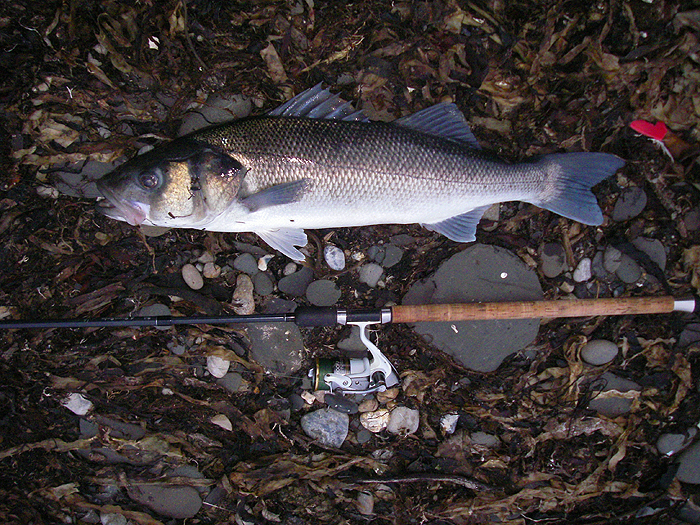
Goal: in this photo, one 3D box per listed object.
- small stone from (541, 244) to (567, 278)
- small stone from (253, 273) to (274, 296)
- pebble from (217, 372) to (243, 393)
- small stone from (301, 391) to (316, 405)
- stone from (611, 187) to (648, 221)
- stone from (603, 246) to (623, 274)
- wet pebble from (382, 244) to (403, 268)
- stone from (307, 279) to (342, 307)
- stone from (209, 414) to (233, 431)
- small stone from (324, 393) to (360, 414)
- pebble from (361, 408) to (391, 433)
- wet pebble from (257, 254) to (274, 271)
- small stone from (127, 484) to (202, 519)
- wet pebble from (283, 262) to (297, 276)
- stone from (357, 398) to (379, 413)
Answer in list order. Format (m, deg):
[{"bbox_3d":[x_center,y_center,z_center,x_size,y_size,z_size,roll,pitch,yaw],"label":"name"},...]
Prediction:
[{"bbox_3d":[0.280,-0.003,1.059,0.033,0.020,0.048,-3,78,-1],"label":"small stone"},{"bbox_3d":[-0.112,0.028,0.996,0.025,0.016,0.031,-16,78,-3],"label":"small stone"},{"bbox_3d":[-0.155,0.154,0.999,0.029,0.013,0.025,25,80,5],"label":"pebble"},{"bbox_3d":[-0.054,0.175,0.994,0.018,0.008,0.011,39,81,7],"label":"small stone"},{"bbox_3d":[0.381,-0.078,1.046,0.033,0.015,0.059,42,82,8],"label":"stone"},{"bbox_3d":[0.343,-0.004,1.003,0.024,0.016,0.036,-6,78,-1],"label":"stone"},{"bbox_3d":[0.056,-0.009,1.004,0.026,0.016,0.033,20,79,4],"label":"wet pebble"},{"bbox_3d":[-0.035,0.042,1.050,0.048,0.020,0.036,3,78,1],"label":"stone"},{"bbox_3d":[-0.168,0.210,1.010,0.030,0.011,0.016,27,79,6],"label":"stone"},{"bbox_3d":[-0.010,0.177,0.964,0.046,0.018,0.020,21,79,4],"label":"small stone"},{"bbox_3d":[0.034,0.208,1.011,0.040,0.021,0.029,-10,78,-2],"label":"pebble"},{"bbox_3d":[-0.115,0.001,1.055,0.017,0.011,0.028,38,81,7],"label":"wet pebble"},{"bbox_3d":[-0.226,0.292,0.940,0.093,0.028,0.042,11,78,2],"label":"small stone"},{"bbox_3d":[-0.082,0.010,1.053,0.021,0.011,0.014,-44,81,-8],"label":"wet pebble"},{"bbox_3d":[0.024,0.185,0.992,0.026,0.011,0.015,-8,79,-2],"label":"stone"}]

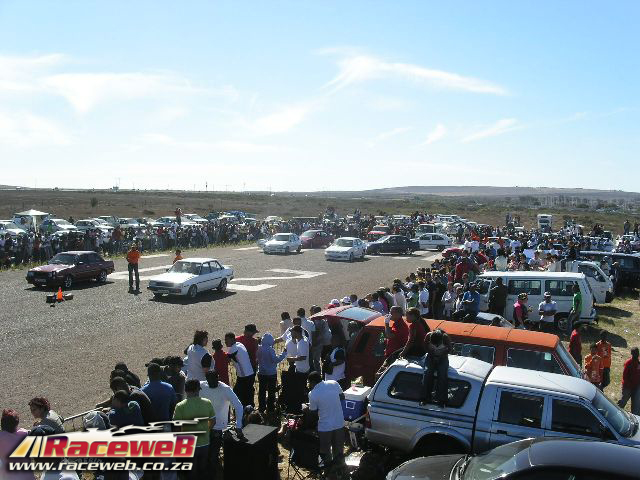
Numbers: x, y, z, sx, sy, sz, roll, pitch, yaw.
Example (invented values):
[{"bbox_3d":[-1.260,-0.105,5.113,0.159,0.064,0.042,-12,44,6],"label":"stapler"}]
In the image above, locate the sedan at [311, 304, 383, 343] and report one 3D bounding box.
[{"bbox_3d":[2.100,2.683,16.749,4.250,1.420,1.630,5,5,24],"label":"sedan"}]

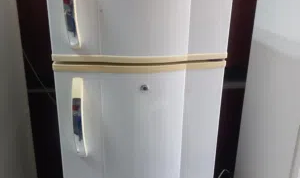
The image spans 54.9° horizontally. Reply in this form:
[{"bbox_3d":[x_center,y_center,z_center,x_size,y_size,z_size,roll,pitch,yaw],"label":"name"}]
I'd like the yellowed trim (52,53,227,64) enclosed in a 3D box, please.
[{"bbox_3d":[-0.019,-0.105,0.965,0.592,0.023,0.070,-2,19,-8],"label":"yellowed trim"}]

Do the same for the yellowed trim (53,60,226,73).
[{"bbox_3d":[-0.020,-0.075,0.975,0.590,0.026,0.070,-2,19,-8],"label":"yellowed trim"}]

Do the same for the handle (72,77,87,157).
[{"bbox_3d":[-0.241,0.111,0.982,0.038,0.300,0.045,-2,19,-8],"label":"handle"}]

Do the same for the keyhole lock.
[{"bbox_3d":[-0.019,-0.003,0.965,0.023,0.023,0.012,-2,19,-8],"label":"keyhole lock"}]

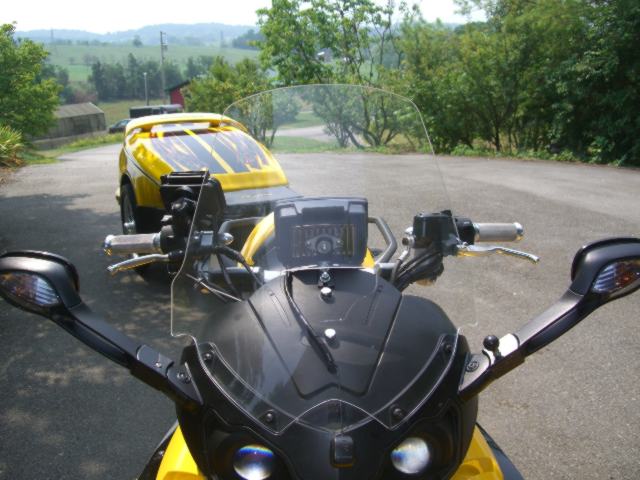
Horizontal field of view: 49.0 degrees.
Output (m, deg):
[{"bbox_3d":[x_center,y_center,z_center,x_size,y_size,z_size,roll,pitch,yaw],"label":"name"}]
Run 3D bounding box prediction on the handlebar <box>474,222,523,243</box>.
[{"bbox_3d":[0.360,-0.015,1.415,0.125,0.037,0.038,-2,12,-26],"label":"handlebar"}]

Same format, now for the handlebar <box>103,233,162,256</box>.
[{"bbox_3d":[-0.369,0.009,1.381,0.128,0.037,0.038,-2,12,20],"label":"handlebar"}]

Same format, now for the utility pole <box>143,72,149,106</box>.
[{"bbox_3d":[-17.446,-14.884,70.585,0.380,3.689,0.380,0,13,0],"label":"utility pole"}]

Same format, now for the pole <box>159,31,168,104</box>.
[{"bbox_3d":[-17.927,-19.190,80.016,0.900,8.746,0.600,0,13,0],"label":"pole"}]

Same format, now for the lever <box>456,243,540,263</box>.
[{"bbox_3d":[0.349,0.025,1.364,0.178,0.026,0.034,8,10,-19],"label":"lever"}]

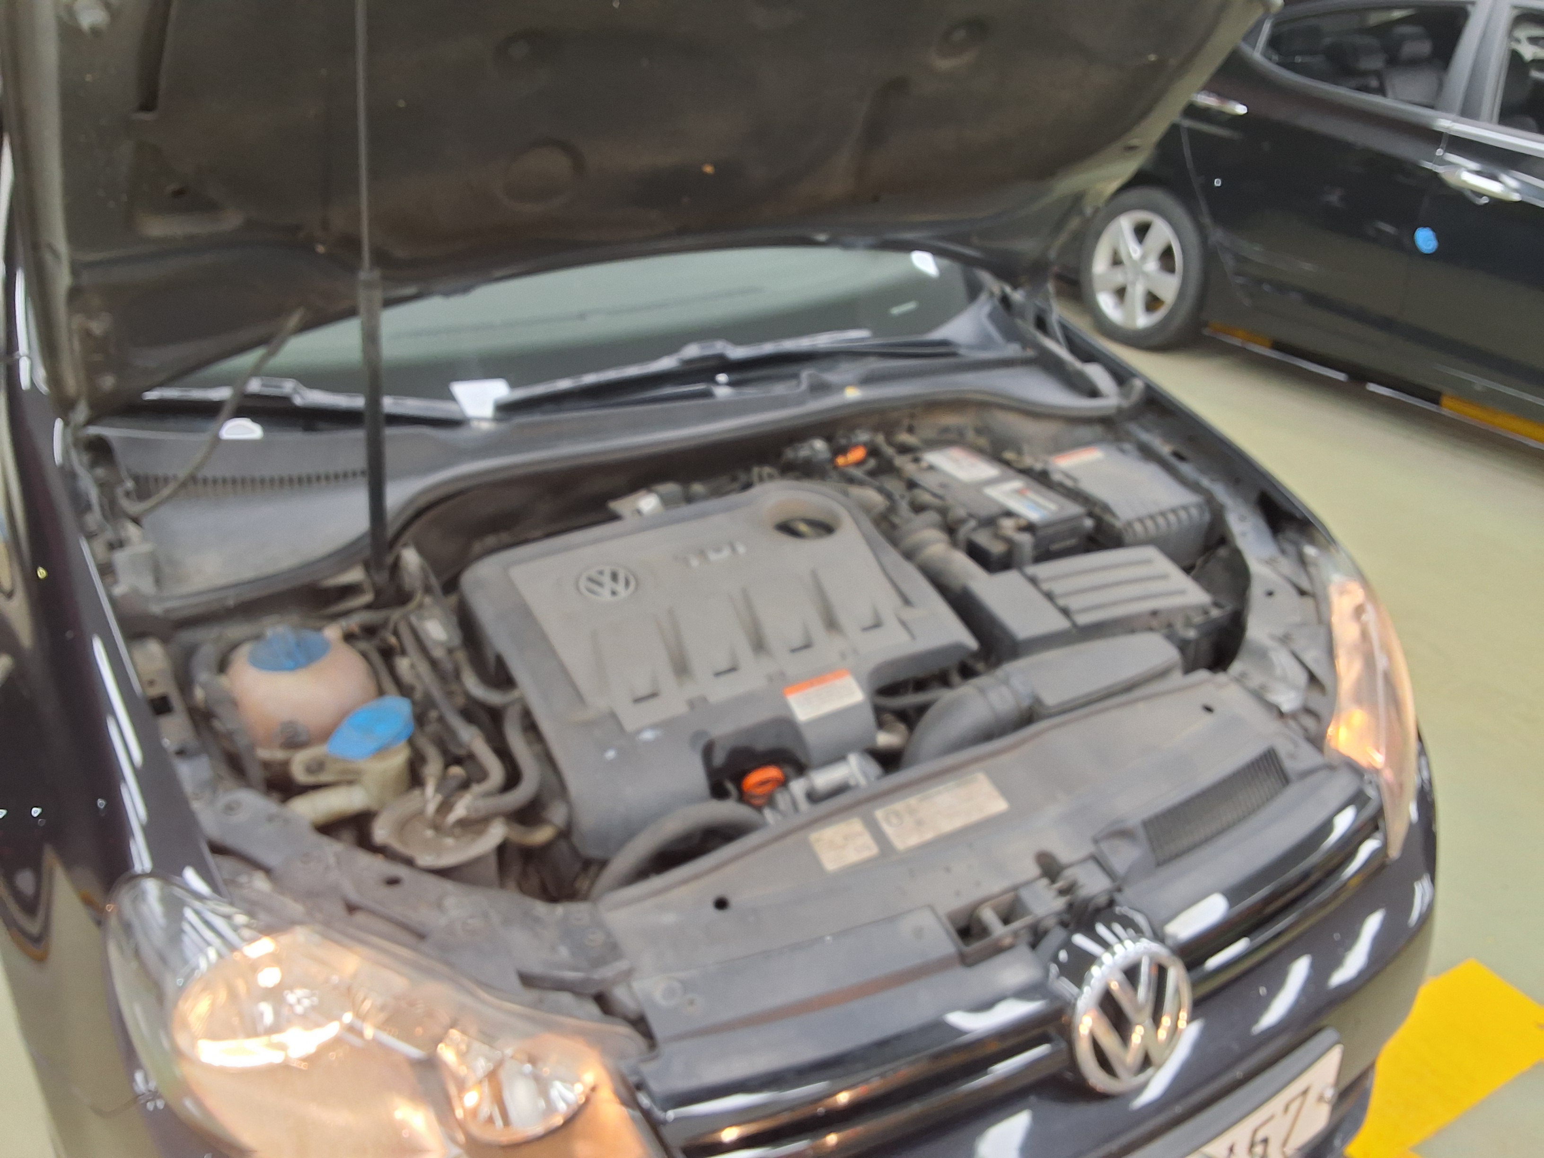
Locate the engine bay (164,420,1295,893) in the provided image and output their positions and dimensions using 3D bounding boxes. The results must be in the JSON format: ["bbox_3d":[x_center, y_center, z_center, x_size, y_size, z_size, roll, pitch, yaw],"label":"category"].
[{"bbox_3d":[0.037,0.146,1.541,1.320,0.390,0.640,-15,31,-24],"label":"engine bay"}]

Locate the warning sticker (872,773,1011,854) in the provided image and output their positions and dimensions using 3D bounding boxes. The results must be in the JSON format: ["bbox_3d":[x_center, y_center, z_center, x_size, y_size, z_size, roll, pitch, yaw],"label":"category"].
[{"bbox_3d":[0.168,0.228,1.230,0.128,0.004,0.049,-15,45,-24],"label":"warning sticker"}]

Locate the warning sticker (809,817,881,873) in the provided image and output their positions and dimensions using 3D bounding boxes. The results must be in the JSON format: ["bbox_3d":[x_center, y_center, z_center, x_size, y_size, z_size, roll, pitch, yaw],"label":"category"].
[{"bbox_3d":[0.069,0.253,1.187,0.055,0.004,0.043,-15,45,-24],"label":"warning sticker"}]

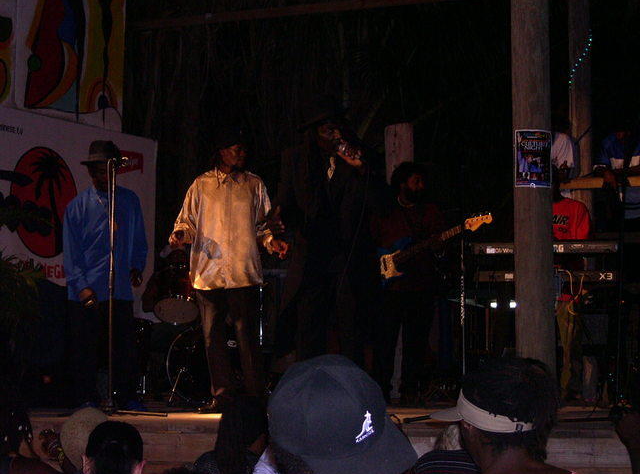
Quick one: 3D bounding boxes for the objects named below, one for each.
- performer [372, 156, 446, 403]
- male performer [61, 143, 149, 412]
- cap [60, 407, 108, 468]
[{"bbox_3d":[0.620,0.333,10.200,0.550,1.740,0.460,1,-4,-9],"label":"performer"},{"bbox_3d":[-1.431,0.250,9.500,0.580,1.770,0.400,1,-4,-7],"label":"male performer"},{"bbox_3d":[-0.753,0.655,4.650,0.190,0.160,0.260,2,7,18],"label":"cap"}]

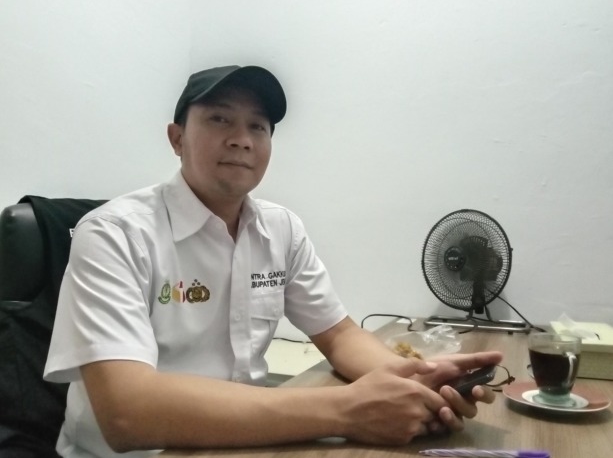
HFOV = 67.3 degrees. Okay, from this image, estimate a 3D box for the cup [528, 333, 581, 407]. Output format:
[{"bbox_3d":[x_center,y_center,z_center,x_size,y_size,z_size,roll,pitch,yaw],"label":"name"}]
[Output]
[{"bbox_3d":[0.362,0.206,0.675,0.077,0.093,0.098,0,-4,6],"label":"cup"}]

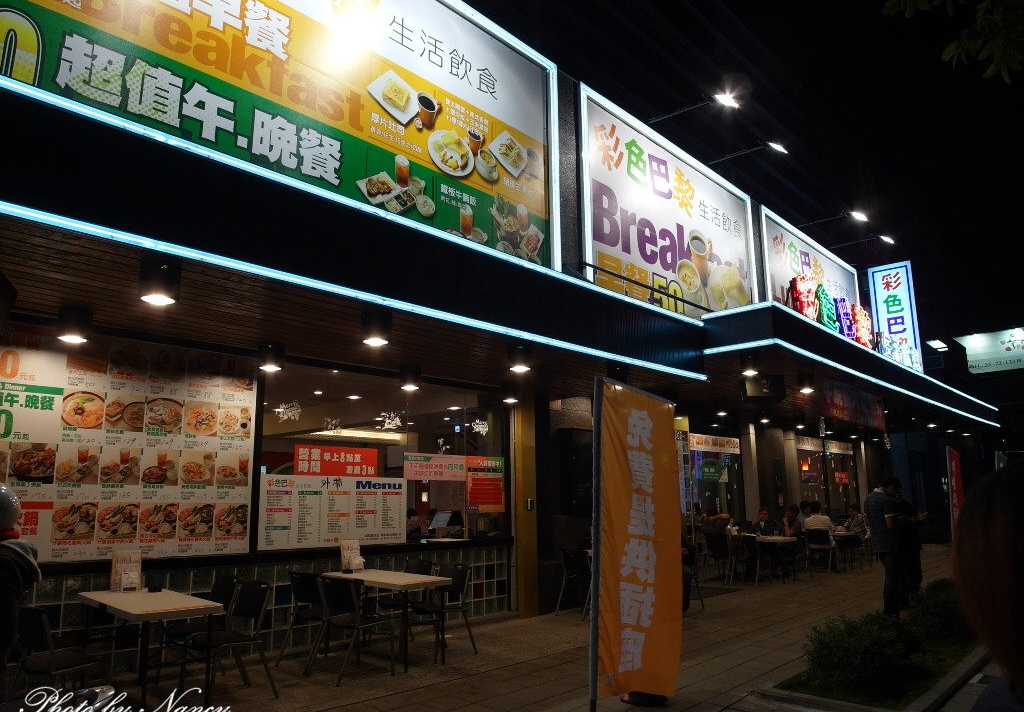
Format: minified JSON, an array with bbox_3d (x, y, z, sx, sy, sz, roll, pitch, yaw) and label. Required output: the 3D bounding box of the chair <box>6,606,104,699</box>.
[{"bbox_3d":[-2.879,1.959,4.463,0.530,0.800,0.550,-9,-15,36],"label":"chair"}]

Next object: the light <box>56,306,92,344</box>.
[{"bbox_3d":[-3.380,-0.245,5.483,0.230,0.245,0.230,-11,-16,42],"label":"light"}]

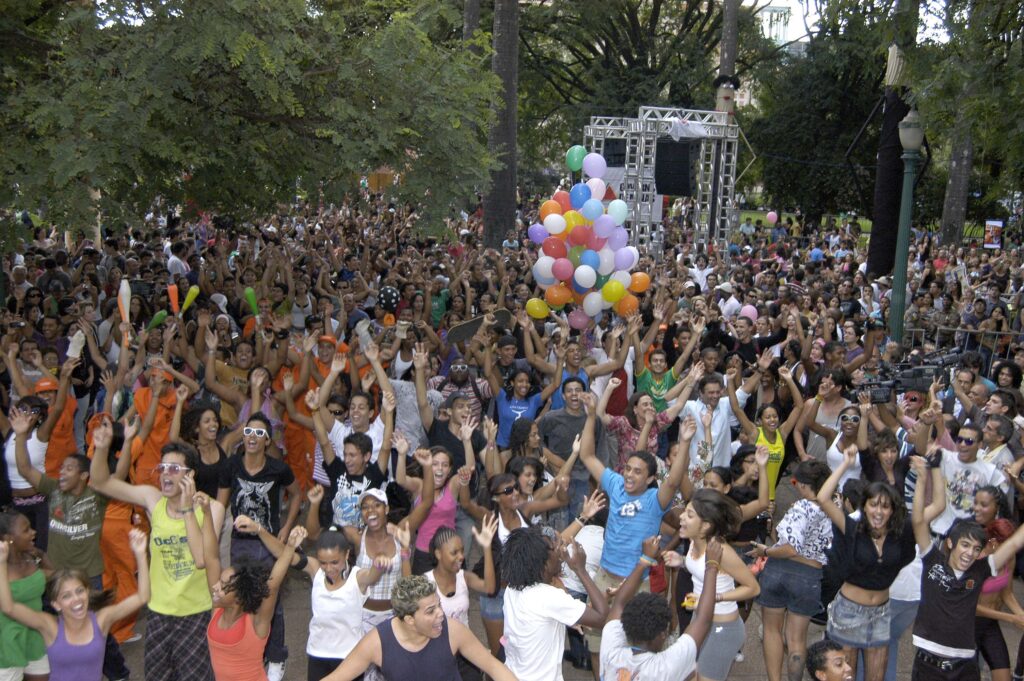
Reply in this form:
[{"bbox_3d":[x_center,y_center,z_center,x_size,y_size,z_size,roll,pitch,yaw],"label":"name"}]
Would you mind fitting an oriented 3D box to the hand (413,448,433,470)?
[{"bbox_3d":[-0.455,0.602,5.200,0.100,0.115,0.090,-1,10,0],"label":"hand"}]

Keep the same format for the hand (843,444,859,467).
[{"bbox_3d":[1.753,0.596,5.300,0.085,0.115,0.080,19,9,5],"label":"hand"}]

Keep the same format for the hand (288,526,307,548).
[{"bbox_3d":[-0.912,0.838,4.350,0.085,0.105,0.080,16,13,-23],"label":"hand"}]

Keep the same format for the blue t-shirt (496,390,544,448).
[{"bbox_3d":[0.071,0.664,8.600,0.420,0.500,0.240,2,10,-1],"label":"blue t-shirt"}]

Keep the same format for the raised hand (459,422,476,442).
[{"bbox_3d":[-0.261,0.528,6.000,0.100,0.150,0.060,9,10,0],"label":"raised hand"}]

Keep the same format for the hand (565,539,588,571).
[{"bbox_3d":[0.281,0.939,4.450,0.100,0.145,0.080,-16,12,-20],"label":"hand"}]

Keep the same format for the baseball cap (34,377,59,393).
[{"bbox_3d":[-3.617,0.342,7.950,0.190,0.130,0.250,0,10,-12],"label":"baseball cap"}]

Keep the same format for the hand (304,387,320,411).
[{"bbox_3d":[-1.150,0.334,5.900,0.095,0.135,0.080,-7,11,-6],"label":"hand"}]

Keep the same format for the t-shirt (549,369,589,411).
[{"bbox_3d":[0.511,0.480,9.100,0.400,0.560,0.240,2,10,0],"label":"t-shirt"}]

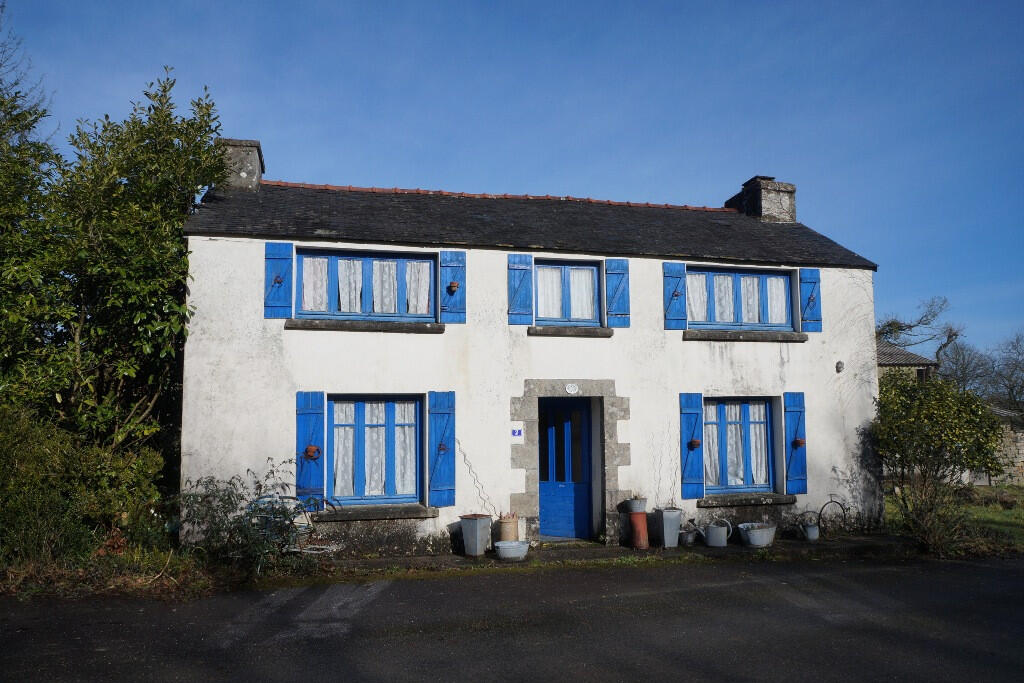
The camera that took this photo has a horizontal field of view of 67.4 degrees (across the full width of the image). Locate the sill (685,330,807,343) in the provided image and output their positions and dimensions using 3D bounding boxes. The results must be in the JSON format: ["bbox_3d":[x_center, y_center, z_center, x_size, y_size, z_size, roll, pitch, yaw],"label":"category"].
[{"bbox_3d":[3.510,-0.064,11.692,2.074,0.171,0.250,1,-4,-14],"label":"sill"}]

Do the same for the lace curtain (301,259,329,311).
[{"bbox_3d":[-2.671,-0.777,10.465,0.340,0.741,0.050,1,-4,-14],"label":"lace curtain"}]

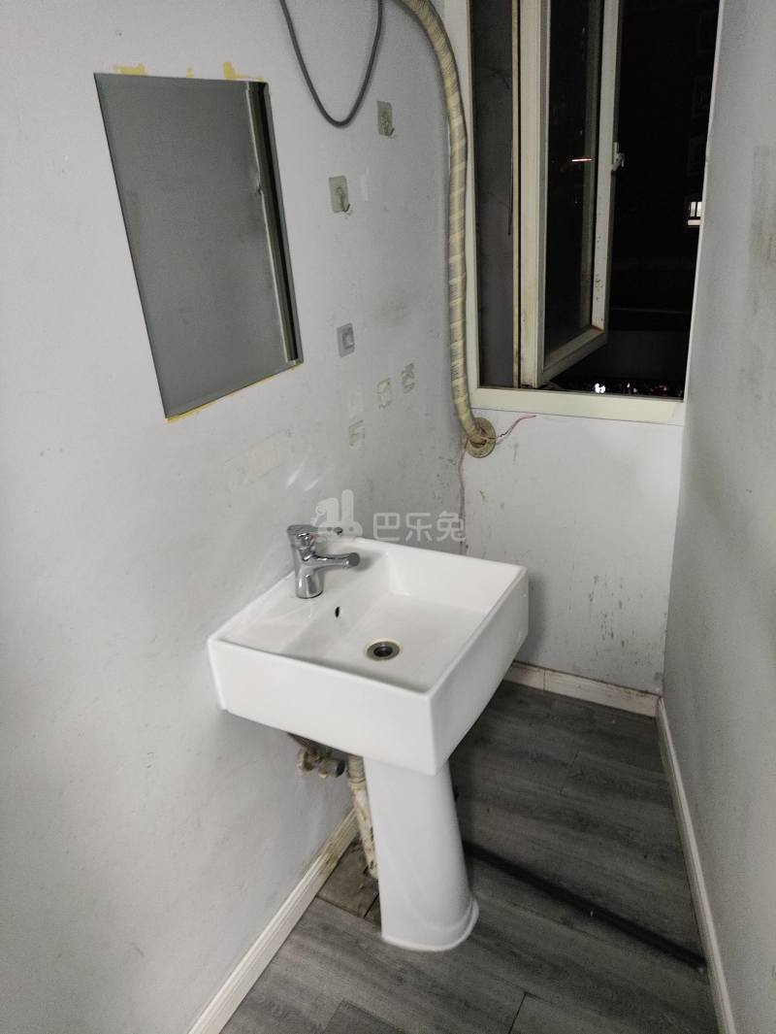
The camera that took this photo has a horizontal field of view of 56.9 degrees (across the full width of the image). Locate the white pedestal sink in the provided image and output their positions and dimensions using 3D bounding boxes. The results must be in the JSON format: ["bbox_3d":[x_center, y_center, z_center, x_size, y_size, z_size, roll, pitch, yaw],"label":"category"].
[{"bbox_3d":[0.011,0.539,1.538,0.443,0.824,0.450,8,26,28],"label":"white pedestal sink"}]

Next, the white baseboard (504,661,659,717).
[{"bbox_3d":[0.561,0.529,2.278,0.571,0.078,0.014,8,25,28],"label":"white baseboard"}]

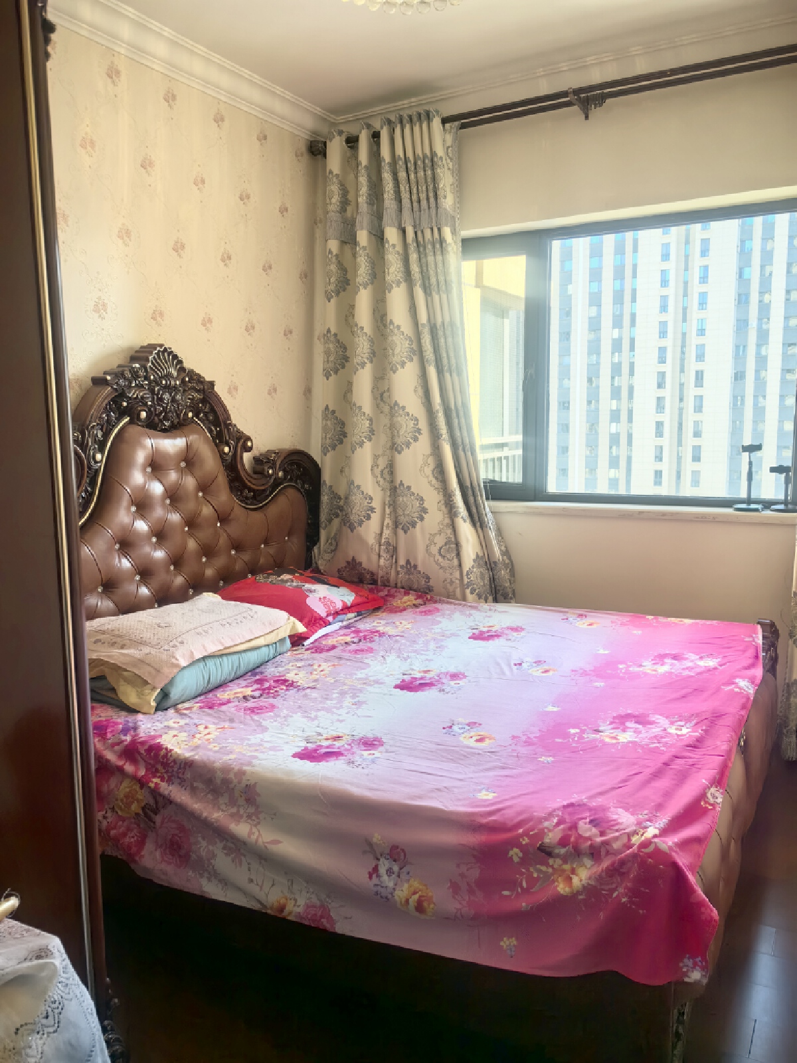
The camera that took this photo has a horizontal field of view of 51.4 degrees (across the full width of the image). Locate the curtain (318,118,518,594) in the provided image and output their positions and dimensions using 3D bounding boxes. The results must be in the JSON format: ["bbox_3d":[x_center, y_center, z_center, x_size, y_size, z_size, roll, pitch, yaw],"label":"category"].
[{"bbox_3d":[0.070,-0.487,3.725,0.970,2.520,0.220,4,9,30],"label":"curtain"}]

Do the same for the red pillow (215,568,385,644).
[{"bbox_3d":[-0.387,0.253,3.019,0.450,0.170,0.690,3,9,25],"label":"red pillow"}]

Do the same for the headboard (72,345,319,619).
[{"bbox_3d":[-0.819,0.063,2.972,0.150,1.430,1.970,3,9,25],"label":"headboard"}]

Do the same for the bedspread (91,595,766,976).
[{"bbox_3d":[0.084,0.555,2.617,1.900,0.320,1.880,3,9,25],"label":"bedspread"}]

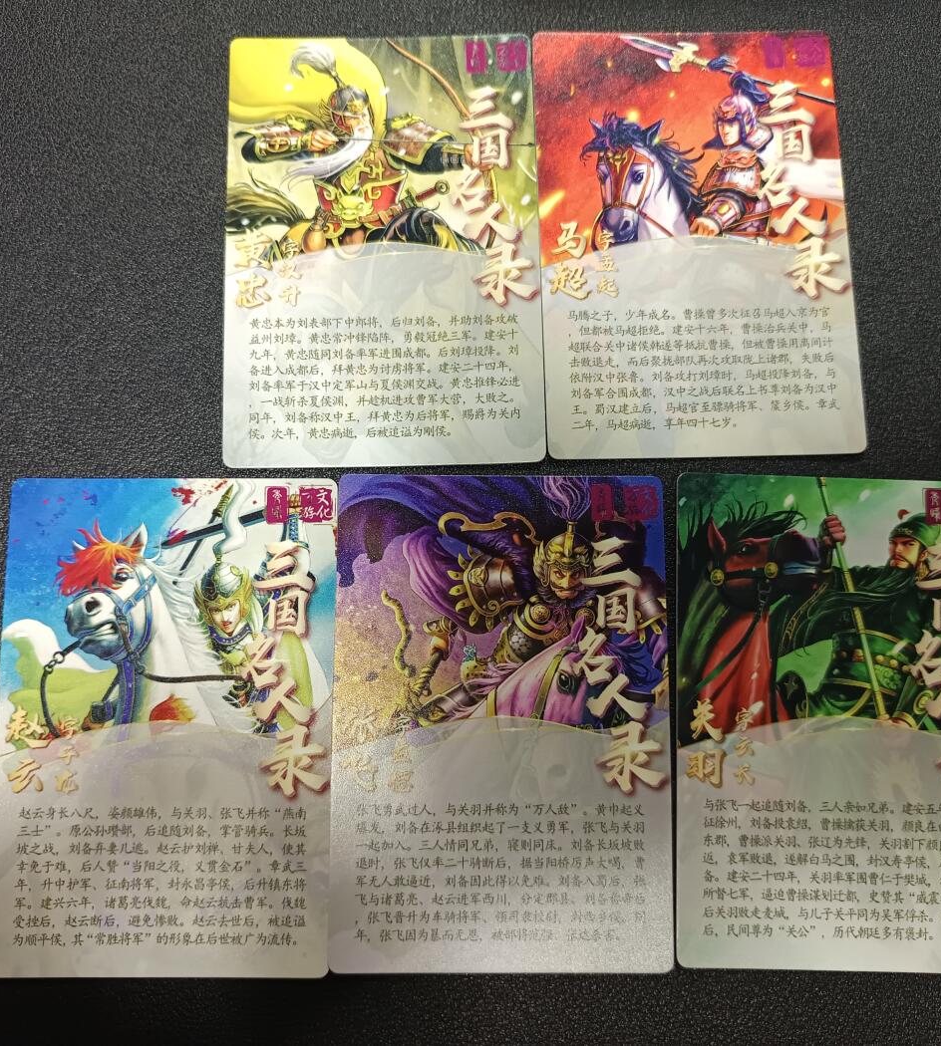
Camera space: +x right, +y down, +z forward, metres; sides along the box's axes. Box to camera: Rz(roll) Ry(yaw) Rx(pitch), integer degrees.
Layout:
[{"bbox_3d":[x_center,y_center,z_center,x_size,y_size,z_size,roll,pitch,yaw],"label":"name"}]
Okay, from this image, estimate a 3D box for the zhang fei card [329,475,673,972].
[{"bbox_3d":[0.006,0.036,0.179,0.062,0.001,0.090,0,81,-1],"label":"zhang fei card"}]

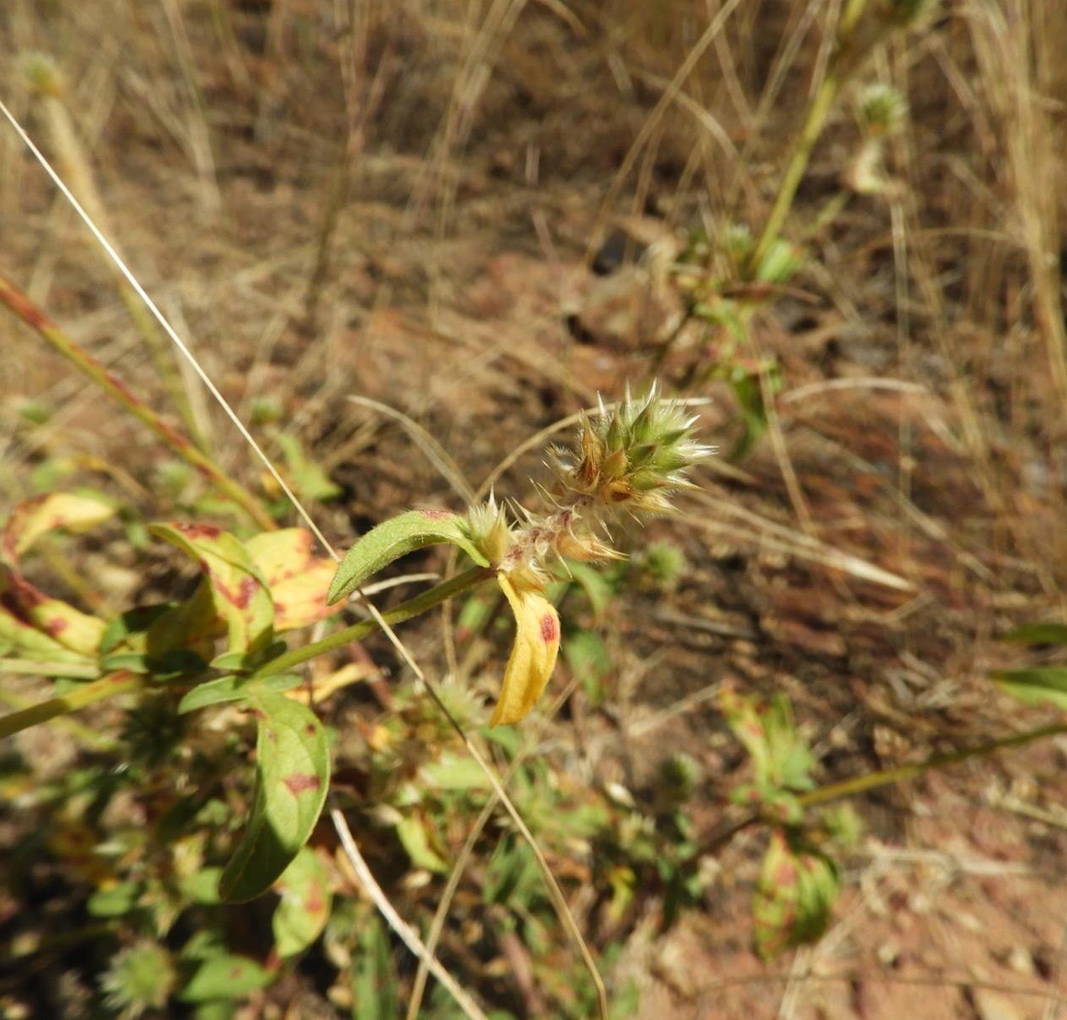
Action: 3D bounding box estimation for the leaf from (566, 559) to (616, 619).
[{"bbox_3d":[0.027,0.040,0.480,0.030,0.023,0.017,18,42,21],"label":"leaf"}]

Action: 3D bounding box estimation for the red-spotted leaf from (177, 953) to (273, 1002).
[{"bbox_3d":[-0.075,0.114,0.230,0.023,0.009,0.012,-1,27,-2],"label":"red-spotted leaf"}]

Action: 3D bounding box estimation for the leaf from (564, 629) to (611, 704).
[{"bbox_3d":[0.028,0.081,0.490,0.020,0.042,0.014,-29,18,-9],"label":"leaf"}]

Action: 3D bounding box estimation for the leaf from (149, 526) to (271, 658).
[{"bbox_3d":[-0.056,0.014,0.165,0.021,0.022,0.012,0,6,0],"label":"leaf"}]

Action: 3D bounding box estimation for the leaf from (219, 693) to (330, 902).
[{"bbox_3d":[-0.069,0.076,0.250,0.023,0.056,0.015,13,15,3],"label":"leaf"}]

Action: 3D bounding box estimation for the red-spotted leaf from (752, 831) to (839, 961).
[{"bbox_3d":[0.074,0.110,0.270,0.023,0.036,0.013,3,6,0],"label":"red-spotted leaf"}]

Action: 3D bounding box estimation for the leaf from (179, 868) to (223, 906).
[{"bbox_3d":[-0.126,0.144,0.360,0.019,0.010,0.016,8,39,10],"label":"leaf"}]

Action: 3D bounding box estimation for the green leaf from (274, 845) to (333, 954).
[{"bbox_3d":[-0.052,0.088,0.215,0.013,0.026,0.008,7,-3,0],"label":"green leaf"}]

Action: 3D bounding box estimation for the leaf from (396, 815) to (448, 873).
[{"bbox_3d":[-0.045,0.135,0.380,0.013,0.029,0.010,-45,16,-21],"label":"leaf"}]

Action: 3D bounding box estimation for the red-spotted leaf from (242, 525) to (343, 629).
[{"bbox_3d":[-0.045,0.013,0.175,0.017,0.020,0.009,17,5,0],"label":"red-spotted leaf"}]

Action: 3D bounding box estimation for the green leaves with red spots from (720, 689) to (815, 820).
[{"bbox_3d":[0.067,0.070,0.270,0.025,0.036,0.013,-6,6,0],"label":"green leaves with red spots"}]

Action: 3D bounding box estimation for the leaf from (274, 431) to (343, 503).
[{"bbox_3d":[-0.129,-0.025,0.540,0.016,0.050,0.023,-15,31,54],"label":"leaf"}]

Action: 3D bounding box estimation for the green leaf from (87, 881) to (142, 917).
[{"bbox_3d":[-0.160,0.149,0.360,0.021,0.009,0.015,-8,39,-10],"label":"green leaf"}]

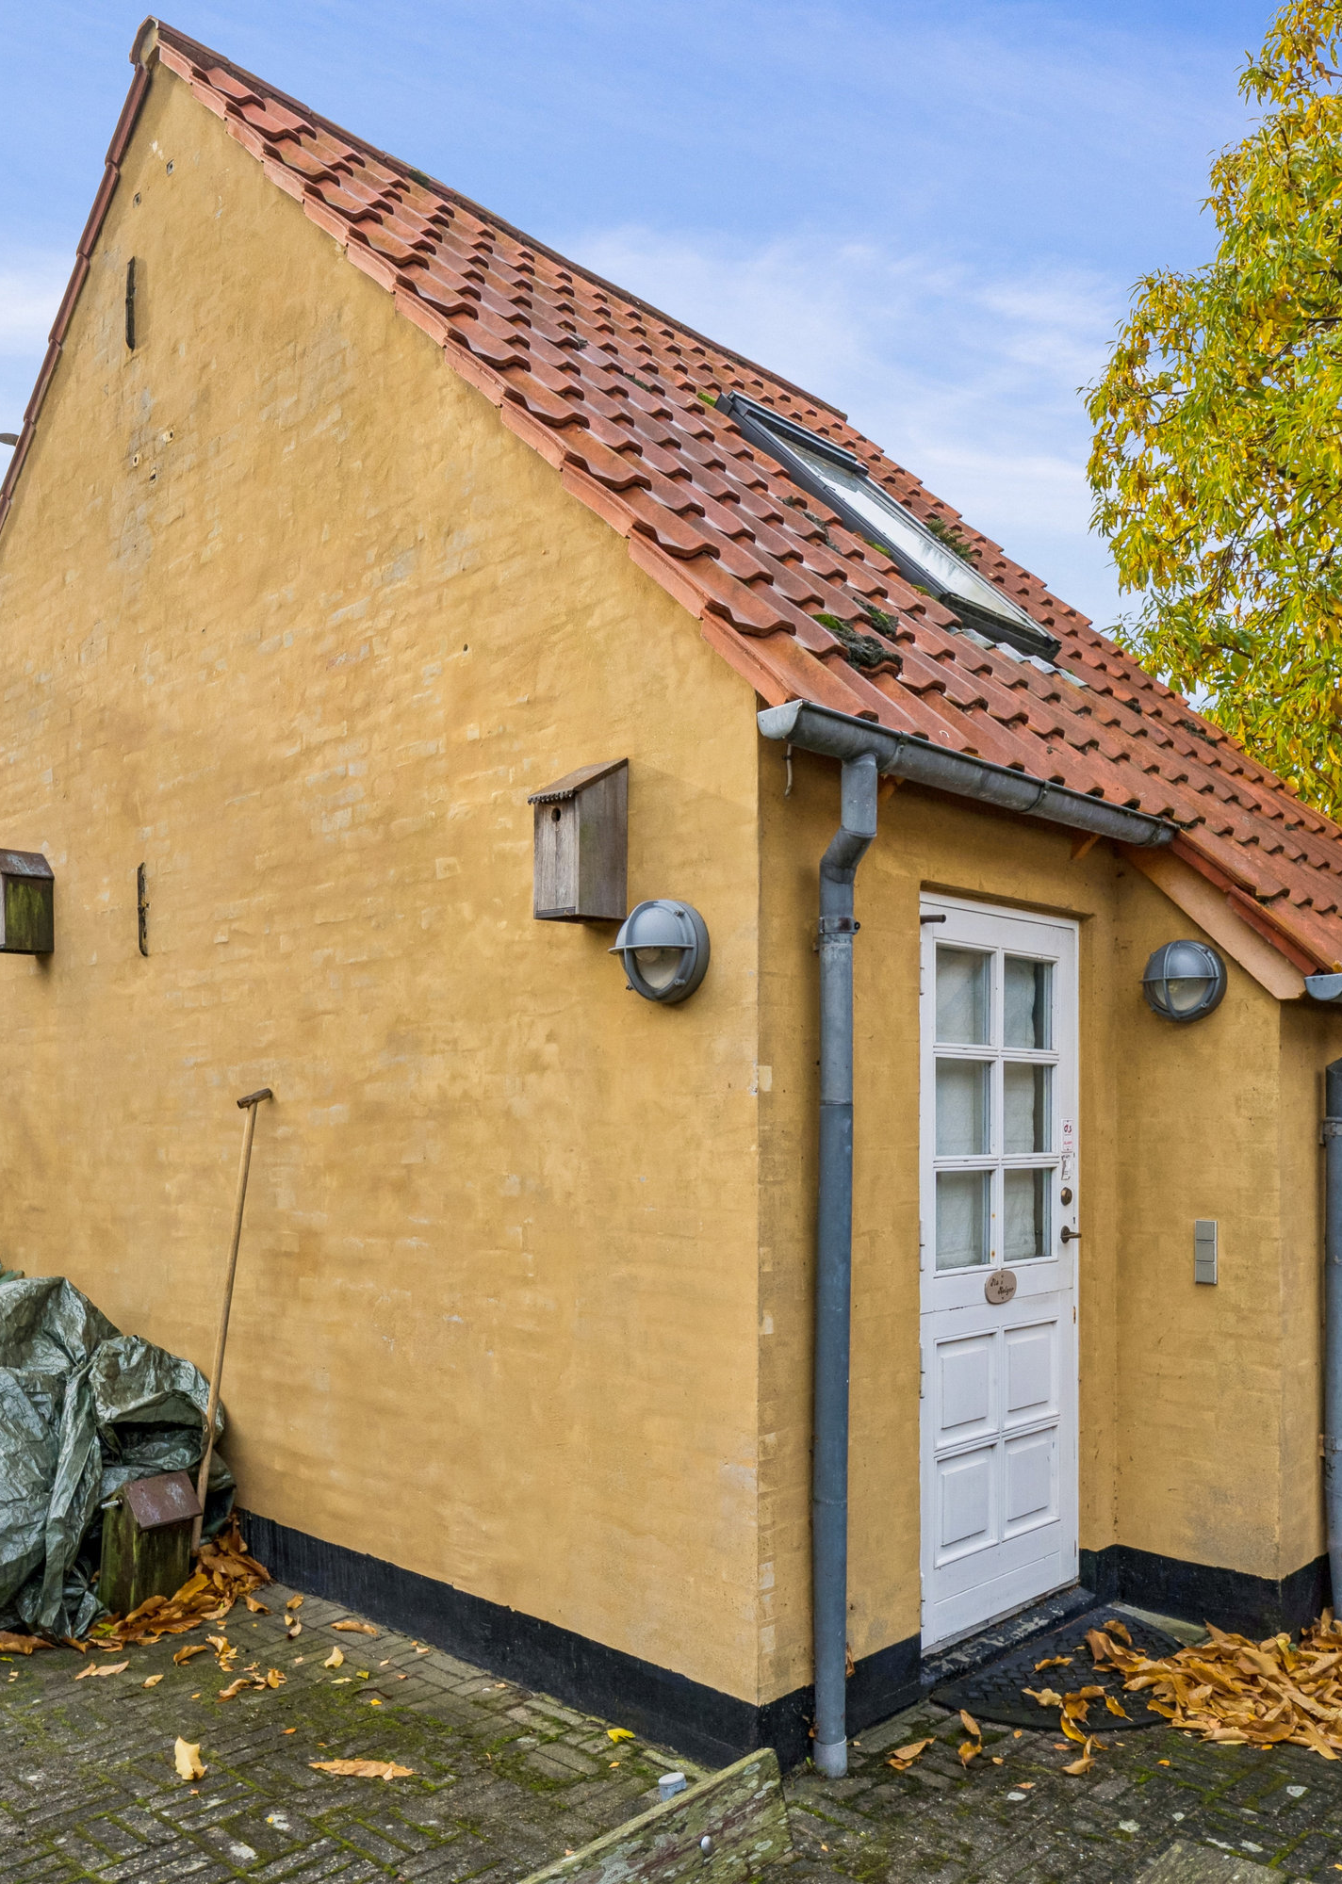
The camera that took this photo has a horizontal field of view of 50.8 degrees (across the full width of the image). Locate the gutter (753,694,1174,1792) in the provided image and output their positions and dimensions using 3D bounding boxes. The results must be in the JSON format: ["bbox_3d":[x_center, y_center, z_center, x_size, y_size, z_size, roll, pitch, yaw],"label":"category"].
[{"bbox_3d":[0.850,0.690,3.680,0.170,2.340,1.770,-4,-6,44],"label":"gutter"}]

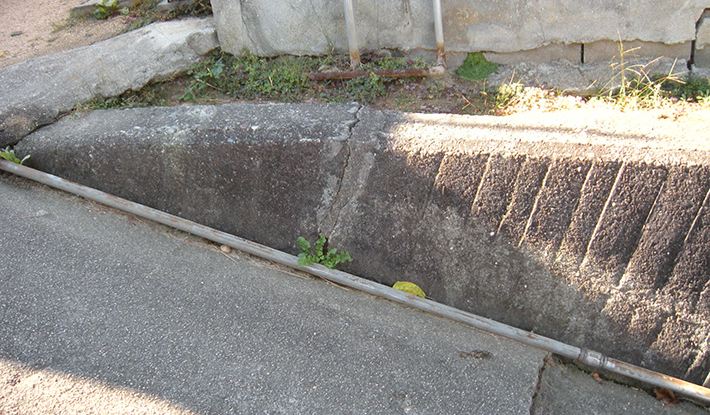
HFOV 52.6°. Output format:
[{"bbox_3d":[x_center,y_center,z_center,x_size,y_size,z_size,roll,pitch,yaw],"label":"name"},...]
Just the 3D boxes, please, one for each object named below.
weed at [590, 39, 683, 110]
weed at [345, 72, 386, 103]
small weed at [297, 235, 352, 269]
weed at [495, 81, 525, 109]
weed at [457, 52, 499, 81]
[{"bbox_3d":[1.003,-0.477,2.580,0.290,0.200,0.180,1,27,19],"label":"weed"},{"bbox_3d":[0.043,-0.471,2.820,0.140,0.090,0.110,1,27,19],"label":"weed"},{"bbox_3d":[-0.100,0.146,2.360,0.155,0.075,0.090,7,30,29],"label":"small weed"},{"bbox_3d":[0.575,-0.417,2.670,0.100,0.080,0.100,1,27,19],"label":"weed"},{"bbox_3d":[0.504,-0.579,2.950,0.160,0.100,0.100,1,27,19],"label":"weed"}]

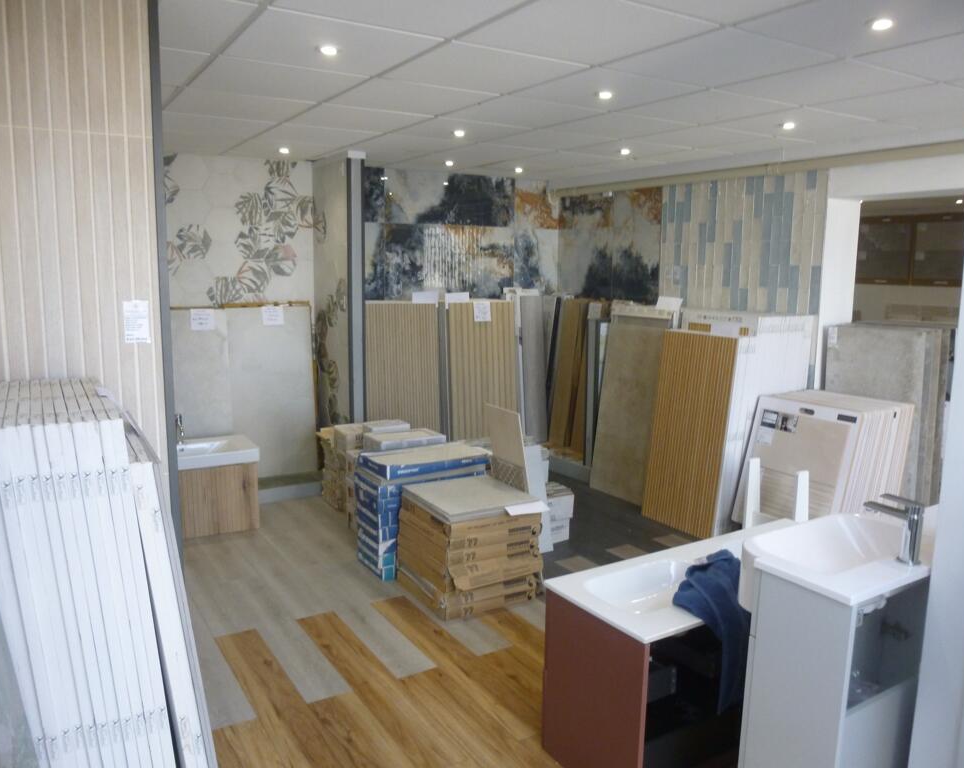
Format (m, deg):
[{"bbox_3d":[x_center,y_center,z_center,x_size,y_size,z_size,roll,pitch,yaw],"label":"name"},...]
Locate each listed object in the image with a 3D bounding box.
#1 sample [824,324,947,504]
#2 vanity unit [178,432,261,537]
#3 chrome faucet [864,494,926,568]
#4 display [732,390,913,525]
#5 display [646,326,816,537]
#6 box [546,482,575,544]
[{"bbox_3d":[2.496,0.276,4.683,0.620,1.250,0.360,8,12,36],"label":"sample"},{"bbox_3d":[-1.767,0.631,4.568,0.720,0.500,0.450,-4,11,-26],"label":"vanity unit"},{"bbox_3d":[1.062,0.365,1.903,0.052,0.167,0.150,-5,11,-31],"label":"chrome faucet"},{"bbox_3d":[1.952,0.477,4.237,0.580,0.800,0.590,4,5,-40],"label":"display"},{"bbox_3d":[1.560,0.281,4.756,0.660,1.230,0.550,-1,9,-39],"label":"display"},{"bbox_3d":[0.361,0.791,4.488,0.280,0.272,0.260,-4,11,-24],"label":"box"}]

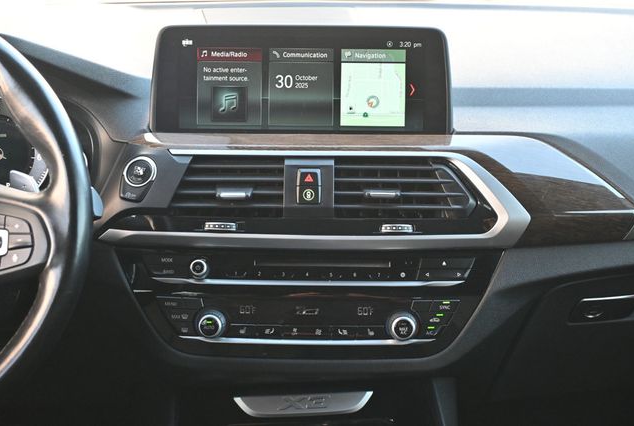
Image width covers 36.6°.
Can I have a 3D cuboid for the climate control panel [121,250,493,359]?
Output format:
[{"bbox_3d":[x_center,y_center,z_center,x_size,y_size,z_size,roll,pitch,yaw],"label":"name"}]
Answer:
[{"bbox_3d":[-0.005,0.085,0.900,0.351,0.105,0.050,1,2,1],"label":"climate control panel"}]

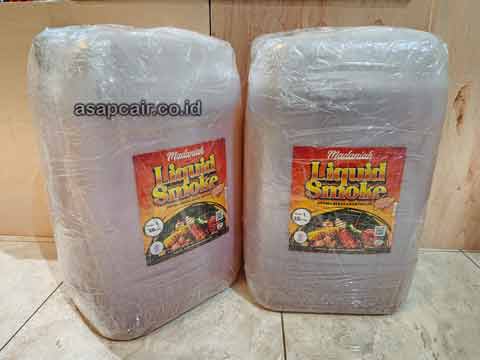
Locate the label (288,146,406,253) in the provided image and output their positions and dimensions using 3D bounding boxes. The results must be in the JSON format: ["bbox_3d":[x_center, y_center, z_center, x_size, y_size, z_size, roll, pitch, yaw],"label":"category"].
[{"bbox_3d":[0.155,0.033,0.474,0.156,0.166,0.010,1,18,5],"label":"label"}]

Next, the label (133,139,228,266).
[{"bbox_3d":[-0.080,0.030,0.492,0.156,0.166,0.010,-17,23,-40],"label":"label"}]

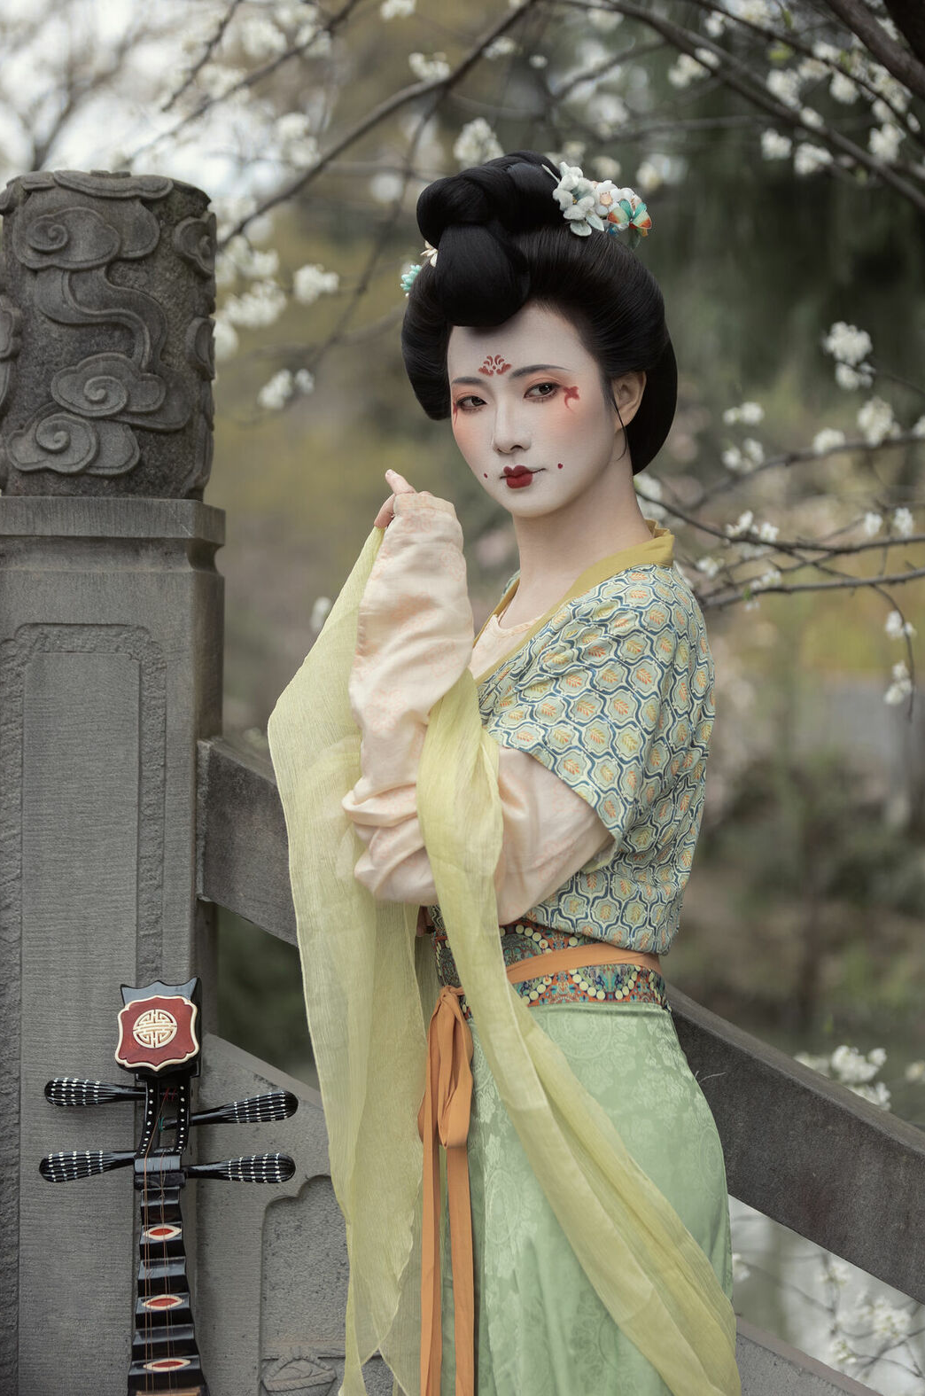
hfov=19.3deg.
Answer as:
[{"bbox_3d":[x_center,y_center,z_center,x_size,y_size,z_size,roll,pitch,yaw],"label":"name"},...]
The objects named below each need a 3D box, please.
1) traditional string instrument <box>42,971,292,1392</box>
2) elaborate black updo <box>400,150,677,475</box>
[{"bbox_3d":[-0.264,0.715,2.450,0.290,0.940,0.100,-5,-16,7],"label":"traditional string instrument"},{"bbox_3d":[0.065,-0.338,2.370,0.235,0.280,0.250,-6,1,23],"label":"elaborate black updo"}]

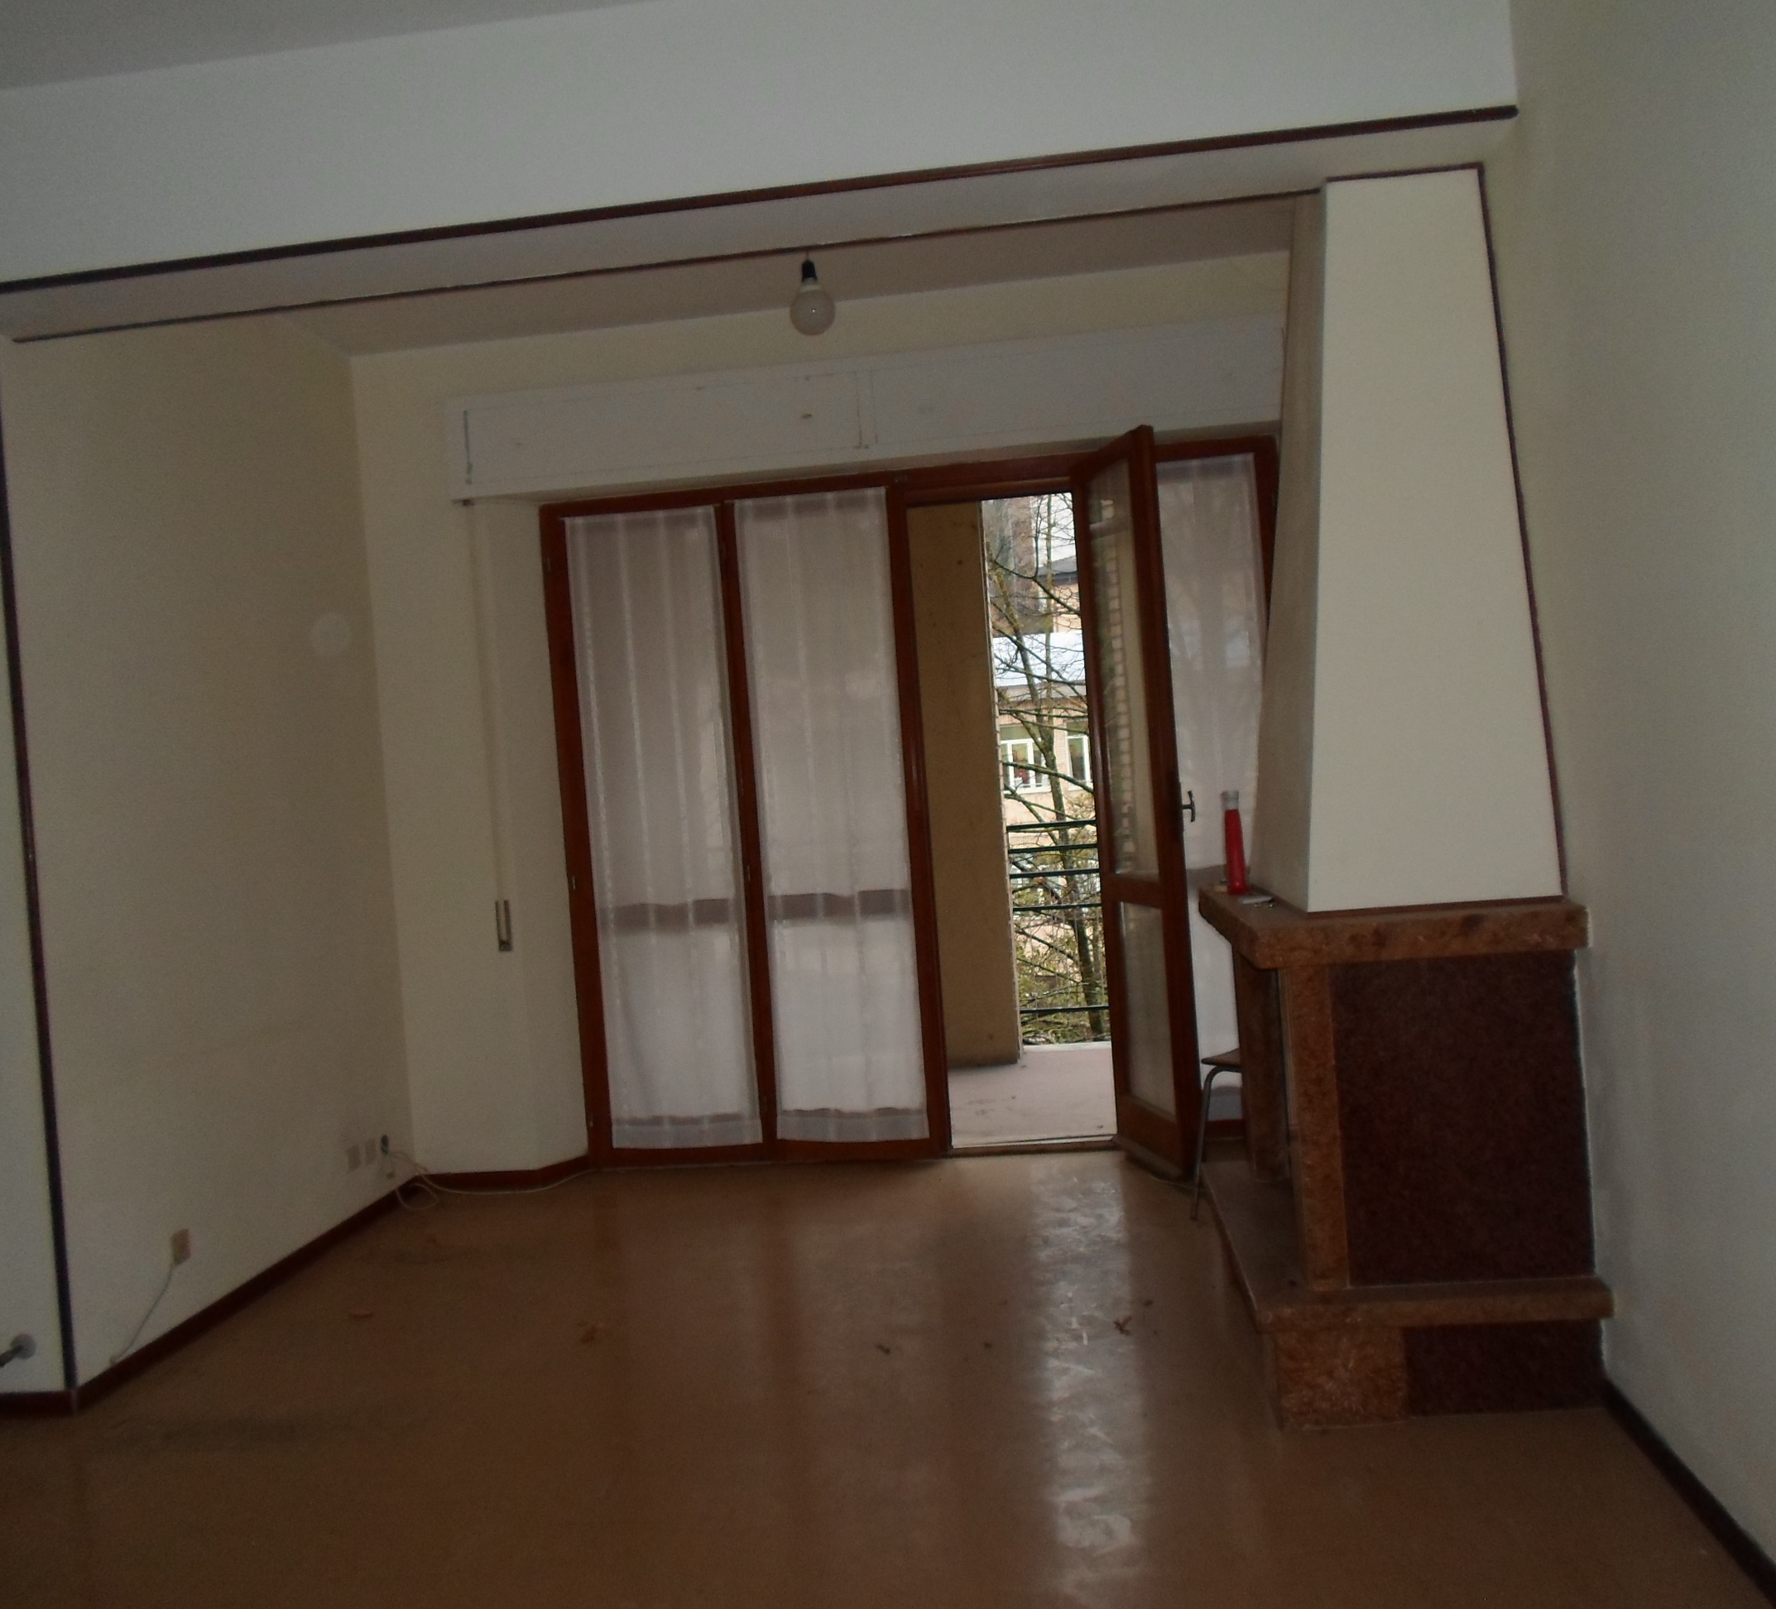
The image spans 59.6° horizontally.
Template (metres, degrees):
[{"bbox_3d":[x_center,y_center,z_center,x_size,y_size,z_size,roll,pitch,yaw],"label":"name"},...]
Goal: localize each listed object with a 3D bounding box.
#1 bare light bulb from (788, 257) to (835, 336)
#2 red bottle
[{"bbox_3d":[-0.209,-1.373,4.200,0.123,0.210,0.123,-4,0,6],"label":"bare light bulb"},{"bbox_3d":[0.845,0.093,3.793,0.048,0.253,0.048,-4,0,6],"label":"red bottle"}]

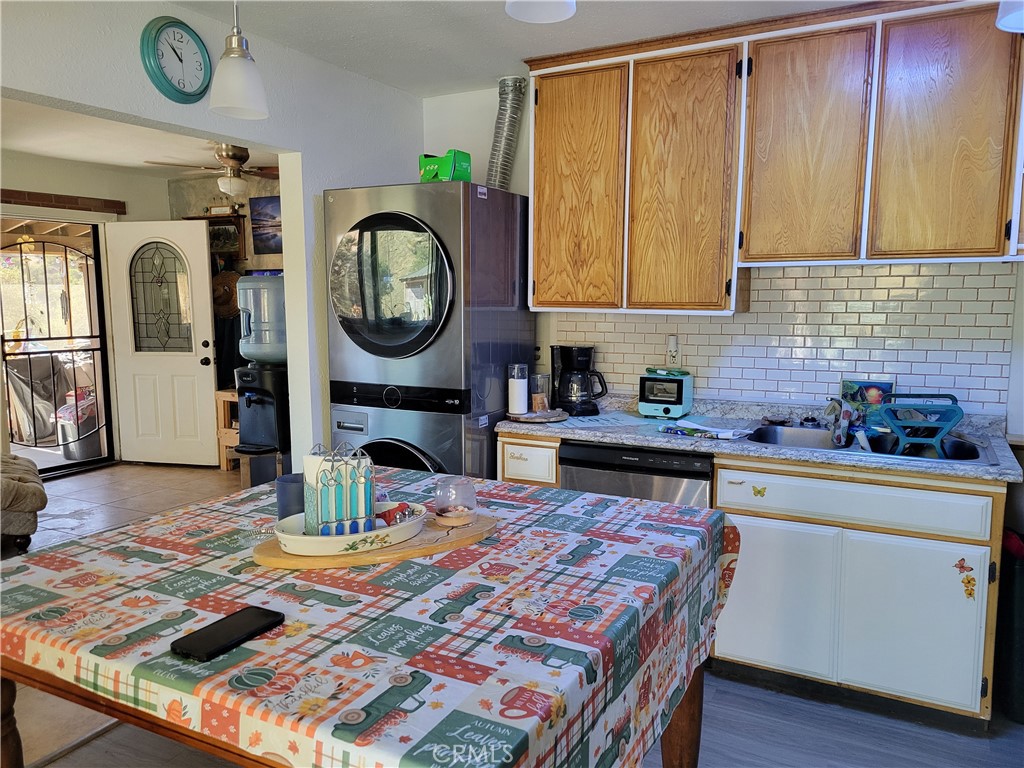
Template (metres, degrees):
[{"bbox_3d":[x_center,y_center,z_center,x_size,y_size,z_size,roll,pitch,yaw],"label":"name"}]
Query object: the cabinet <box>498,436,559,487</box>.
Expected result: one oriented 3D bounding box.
[{"bbox_3d":[0.216,0.581,3.469,0.299,0.796,0.600,3,7,29],"label":"cabinet"}]

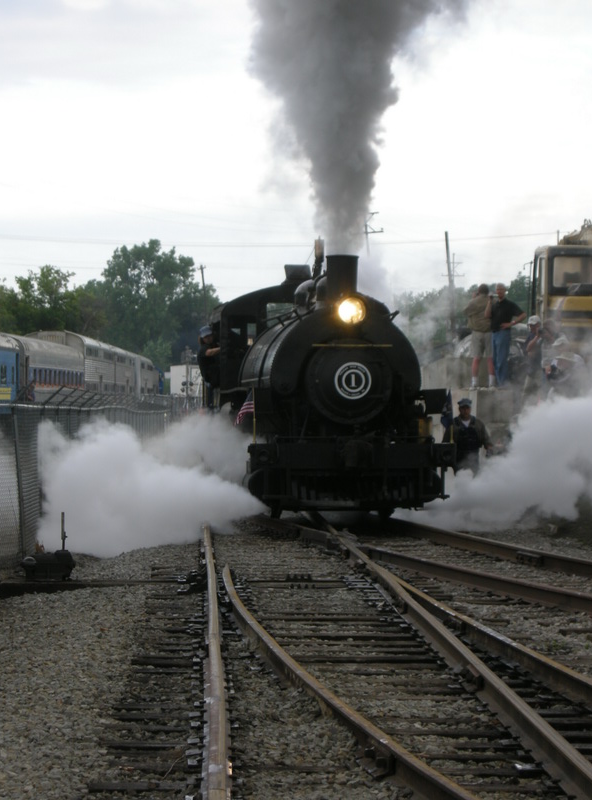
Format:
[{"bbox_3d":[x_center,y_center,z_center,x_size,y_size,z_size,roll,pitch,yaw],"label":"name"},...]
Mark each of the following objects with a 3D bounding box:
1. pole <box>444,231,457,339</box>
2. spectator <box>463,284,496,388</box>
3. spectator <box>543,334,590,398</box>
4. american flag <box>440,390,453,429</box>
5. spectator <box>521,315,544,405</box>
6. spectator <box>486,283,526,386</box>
[{"bbox_3d":[8.010,-3.477,150.000,0.320,10.400,0.320,-3,0,0],"label":"pole"},{"bbox_3d":[3.107,-1.070,49.300,0.580,1.800,0.480,0,0,-27],"label":"spectator"},{"bbox_3d":[4.396,-0.334,47.500,0.600,1.300,0.550,0,0,-41],"label":"spectator"},{"bbox_3d":[1.978,0.131,38.200,0.160,0.520,0.140,0,0,0],"label":"american flag"},{"bbox_3d":[3.907,-0.511,48.000,0.520,1.750,0.460,0,0,27],"label":"spectator"},{"bbox_3d":[3.564,-1.070,49.300,0.660,1.800,0.440,0,0,14],"label":"spectator"}]

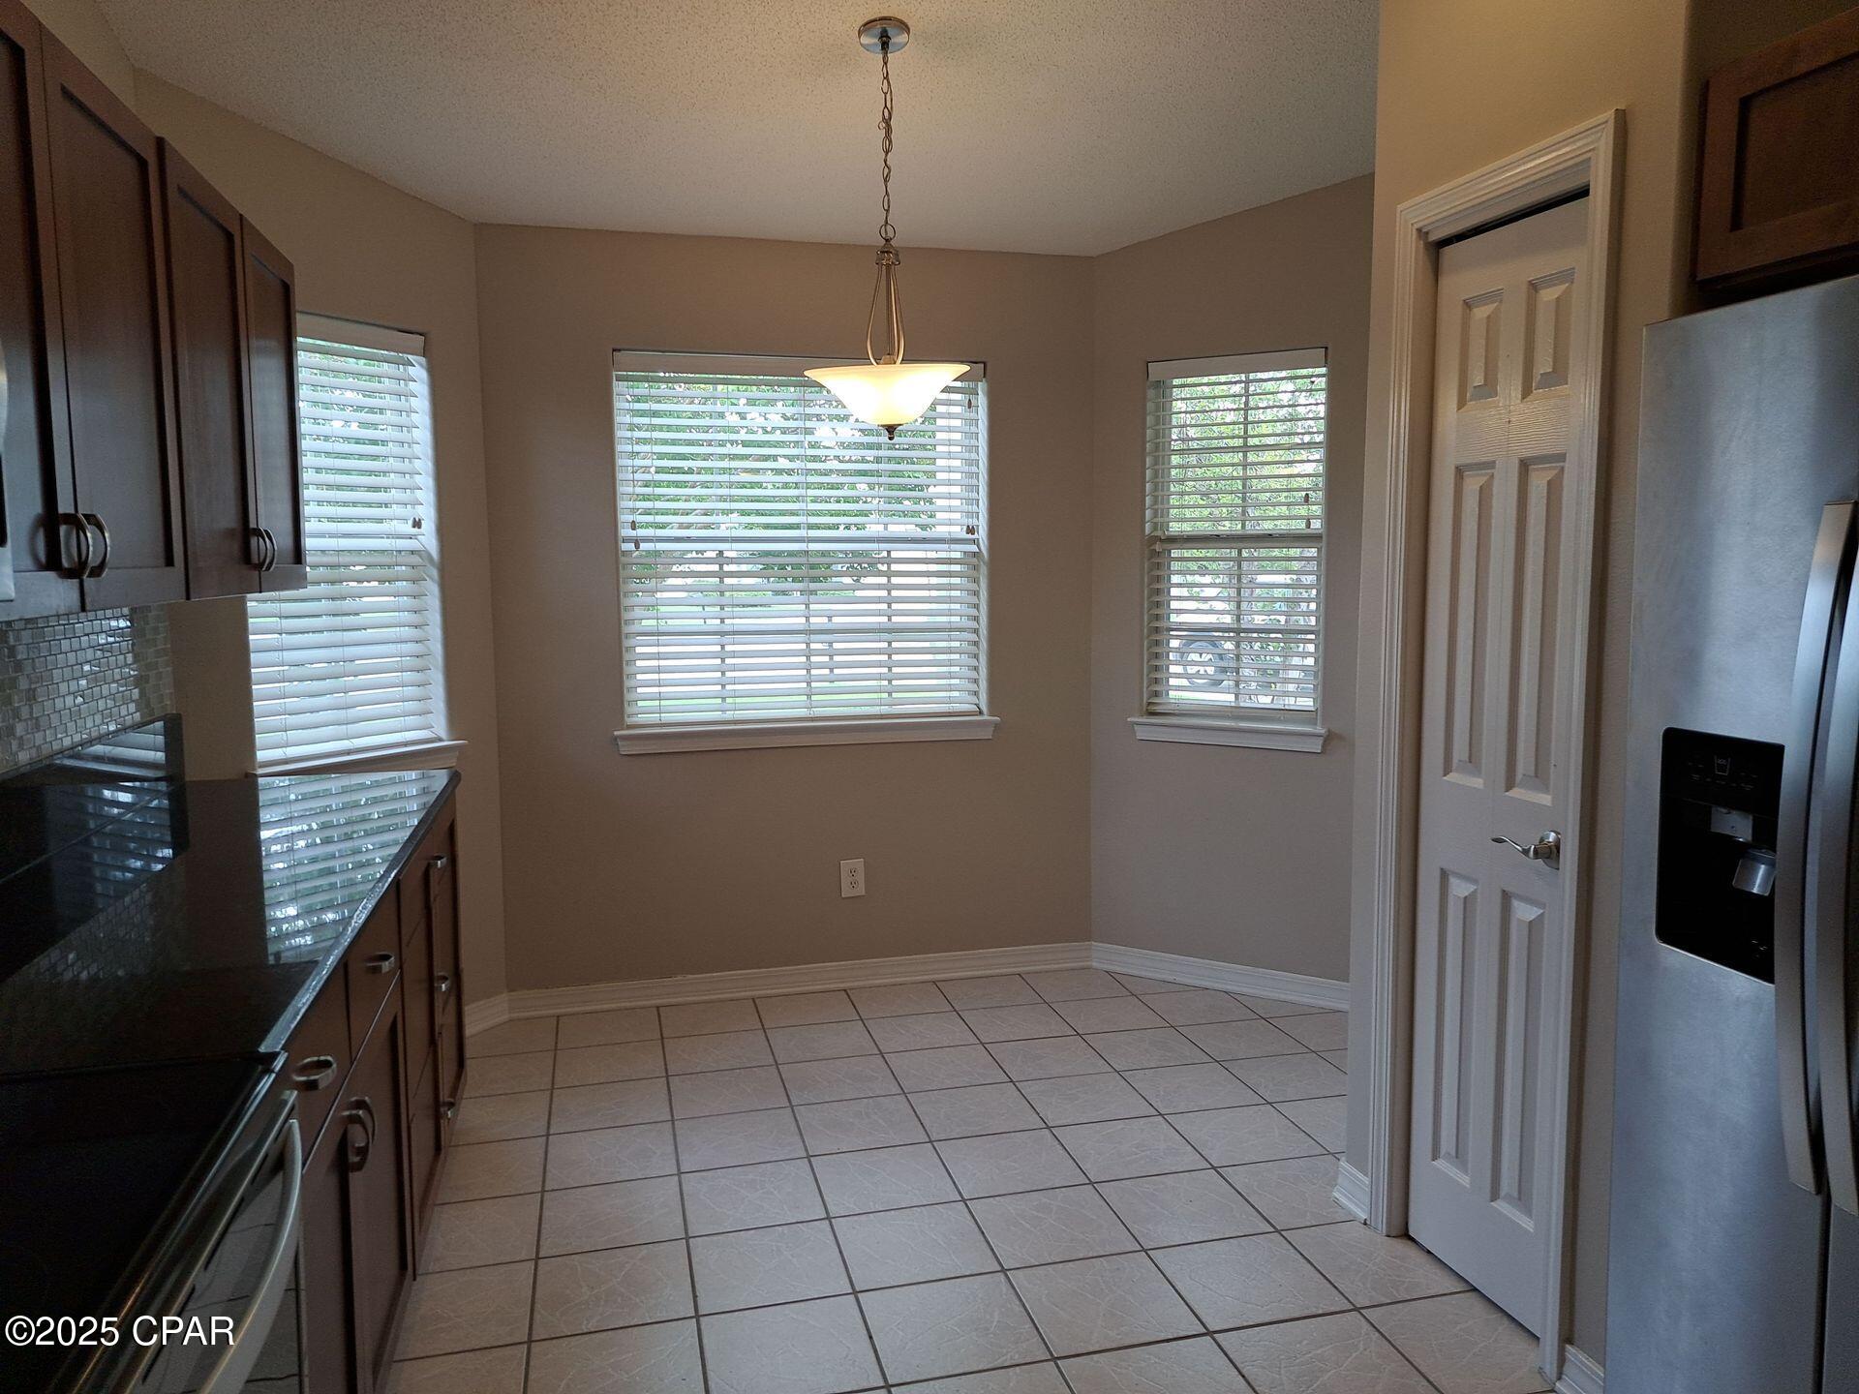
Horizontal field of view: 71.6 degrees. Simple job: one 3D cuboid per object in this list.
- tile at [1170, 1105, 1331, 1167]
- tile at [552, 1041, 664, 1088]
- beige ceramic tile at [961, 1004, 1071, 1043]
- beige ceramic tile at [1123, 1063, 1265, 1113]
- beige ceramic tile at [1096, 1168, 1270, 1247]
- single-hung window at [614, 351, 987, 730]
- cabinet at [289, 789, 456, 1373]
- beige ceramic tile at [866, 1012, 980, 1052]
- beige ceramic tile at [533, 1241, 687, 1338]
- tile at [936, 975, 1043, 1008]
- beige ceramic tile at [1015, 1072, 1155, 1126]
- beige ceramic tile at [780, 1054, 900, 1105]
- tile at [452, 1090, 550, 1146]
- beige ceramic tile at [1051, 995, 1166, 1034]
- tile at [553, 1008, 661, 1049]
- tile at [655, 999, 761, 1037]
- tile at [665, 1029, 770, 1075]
[{"bbox_3d":[0.793,1.106,3.249,0.302,0.010,0.298,-2,6,-14],"label":"tile"},{"bbox_3d":[-0.918,1.058,3.713,0.303,0.010,0.297,-2,6,-14],"label":"tile"},{"bbox_3d":[0.271,1.024,4.032,0.302,0.010,0.302,-2,6,-14],"label":"beige ceramic tile"},{"bbox_3d":[0.716,1.074,3.528,0.302,0.010,0.302,-2,6,-14],"label":"beige ceramic tile"},{"bbox_3d":[0.567,1.145,2.882,0.302,0.010,0.298,-2,6,-14],"label":"beige ceramic tile"},{"bbox_3d":[-0.399,-0.499,4.206,1.195,1.180,0.100,-2,6,-14],"label":"single-hung window"},{"bbox_3d":[-1.286,0.758,2.358,0.610,0.876,1.980,-2,6,-14],"label":"cabinet"},{"bbox_3d":[-0.025,1.035,3.964,0.300,0.010,0.300,-2,6,-14],"label":"beige ceramic tile"},{"bbox_3d":[-0.633,1.187,2.587,0.302,0.010,0.298,-2,6,-14],"label":"beige ceramic tile"},{"bbox_3d":[0.201,0.997,4.330,0.300,0.010,0.300,-2,6,-14],"label":"tile"},{"bbox_3d":[0.420,1.088,3.470,0.302,0.010,0.298,-2,6,-14],"label":"beige ceramic tile"},{"bbox_3d":[-0.250,1.073,3.597,0.300,0.010,0.300,-2,6,-14],"label":"beige ceramic tile"},{"bbox_3d":[-1.139,1.102,3.372,0.282,0.010,0.296,-2,6,-14],"label":"tile"},{"bbox_3d":[0.571,1.009,4.084,0.303,0.010,0.297,-2,6,-14],"label":"beige ceramic tile"},{"bbox_3d":[-0.990,1.028,4.000,0.303,0.010,0.297,-2,6,-14],"label":"tile"},{"bbox_3d":[-0.693,1.019,4.076,0.302,0.010,0.299,-2,6,-14],"label":"tile"},{"bbox_3d":[-0.620,1.048,3.787,0.303,0.010,0.297,-2,6,-14],"label":"tile"}]

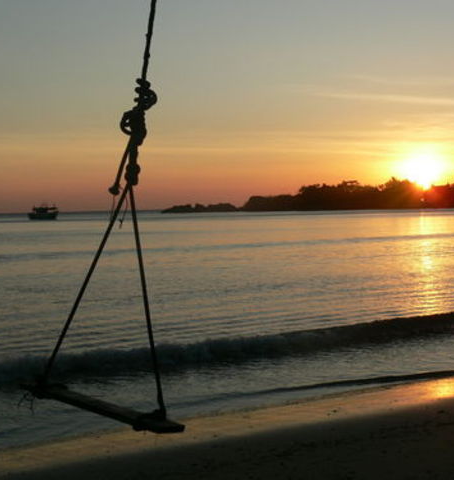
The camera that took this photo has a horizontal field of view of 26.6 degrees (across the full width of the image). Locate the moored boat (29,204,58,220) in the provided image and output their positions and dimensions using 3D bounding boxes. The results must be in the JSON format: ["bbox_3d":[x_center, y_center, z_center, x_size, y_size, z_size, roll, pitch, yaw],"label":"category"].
[{"bbox_3d":[-58.373,-8.724,305.000,9.500,4.700,3.300,-2,2,-10],"label":"moored boat"}]

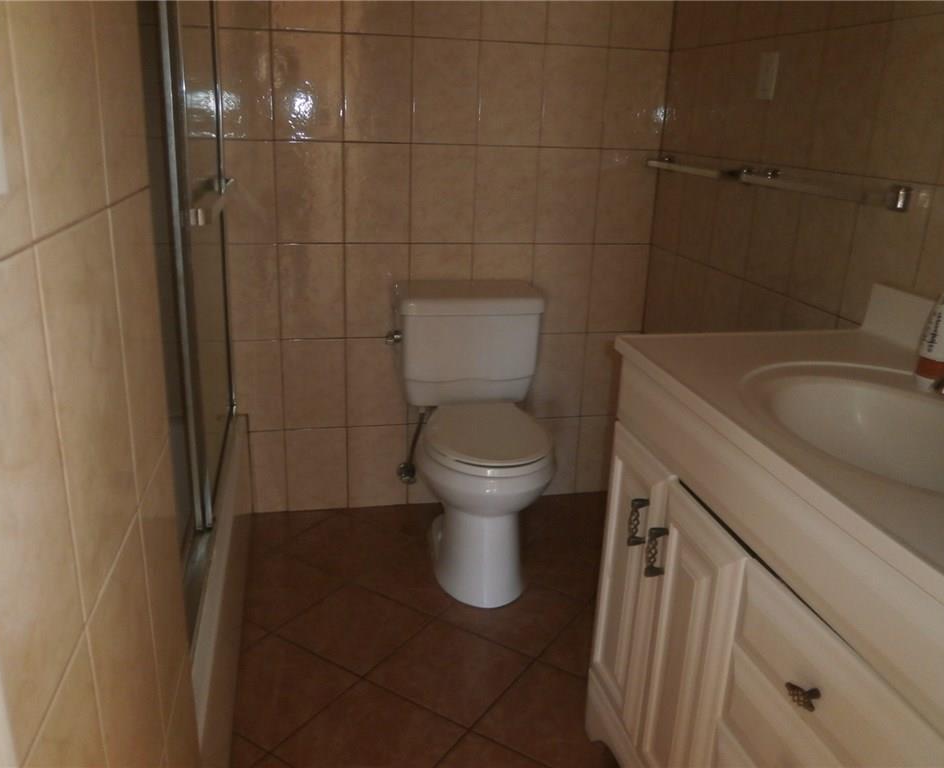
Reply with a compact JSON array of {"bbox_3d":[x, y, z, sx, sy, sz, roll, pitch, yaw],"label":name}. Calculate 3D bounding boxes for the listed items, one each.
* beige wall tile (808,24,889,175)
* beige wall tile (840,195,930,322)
[{"bbox_3d":[0.798,-0.603,1.629,0.010,0.300,0.200,-2,19,-12],"label":"beige wall tile"},{"bbox_3d":[0.816,-0.249,1.508,0.010,0.300,0.200,-2,19,-12],"label":"beige wall tile"}]

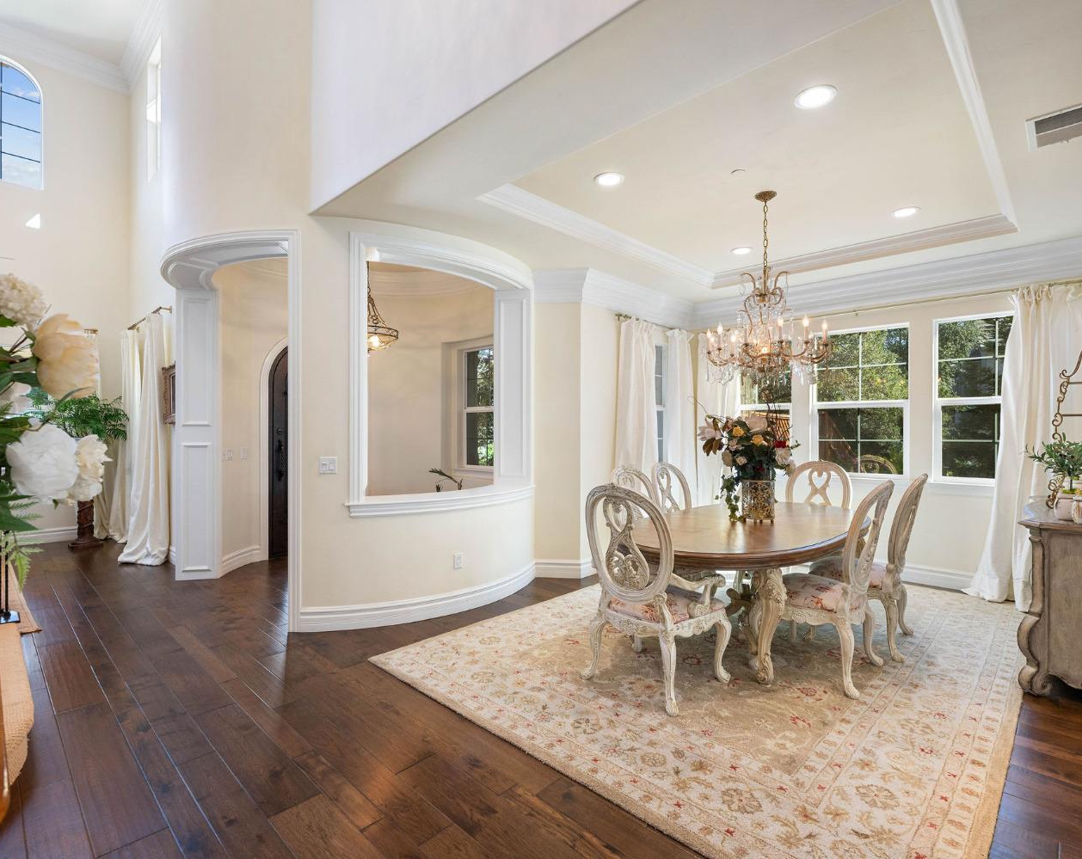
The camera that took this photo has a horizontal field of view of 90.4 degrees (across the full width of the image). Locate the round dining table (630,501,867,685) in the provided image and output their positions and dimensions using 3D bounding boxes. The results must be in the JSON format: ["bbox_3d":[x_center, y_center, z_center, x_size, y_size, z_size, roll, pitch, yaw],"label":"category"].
[{"bbox_3d":[1.526,1.045,3.874,1.287,0.770,2.534,0,0,44],"label":"round dining table"}]

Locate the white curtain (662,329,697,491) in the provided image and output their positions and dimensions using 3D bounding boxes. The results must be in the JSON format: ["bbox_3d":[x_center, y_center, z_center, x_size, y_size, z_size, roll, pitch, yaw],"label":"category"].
[{"bbox_3d":[1.621,0.143,6.303,0.140,2.574,0.715,0,0,44],"label":"white curtain"}]

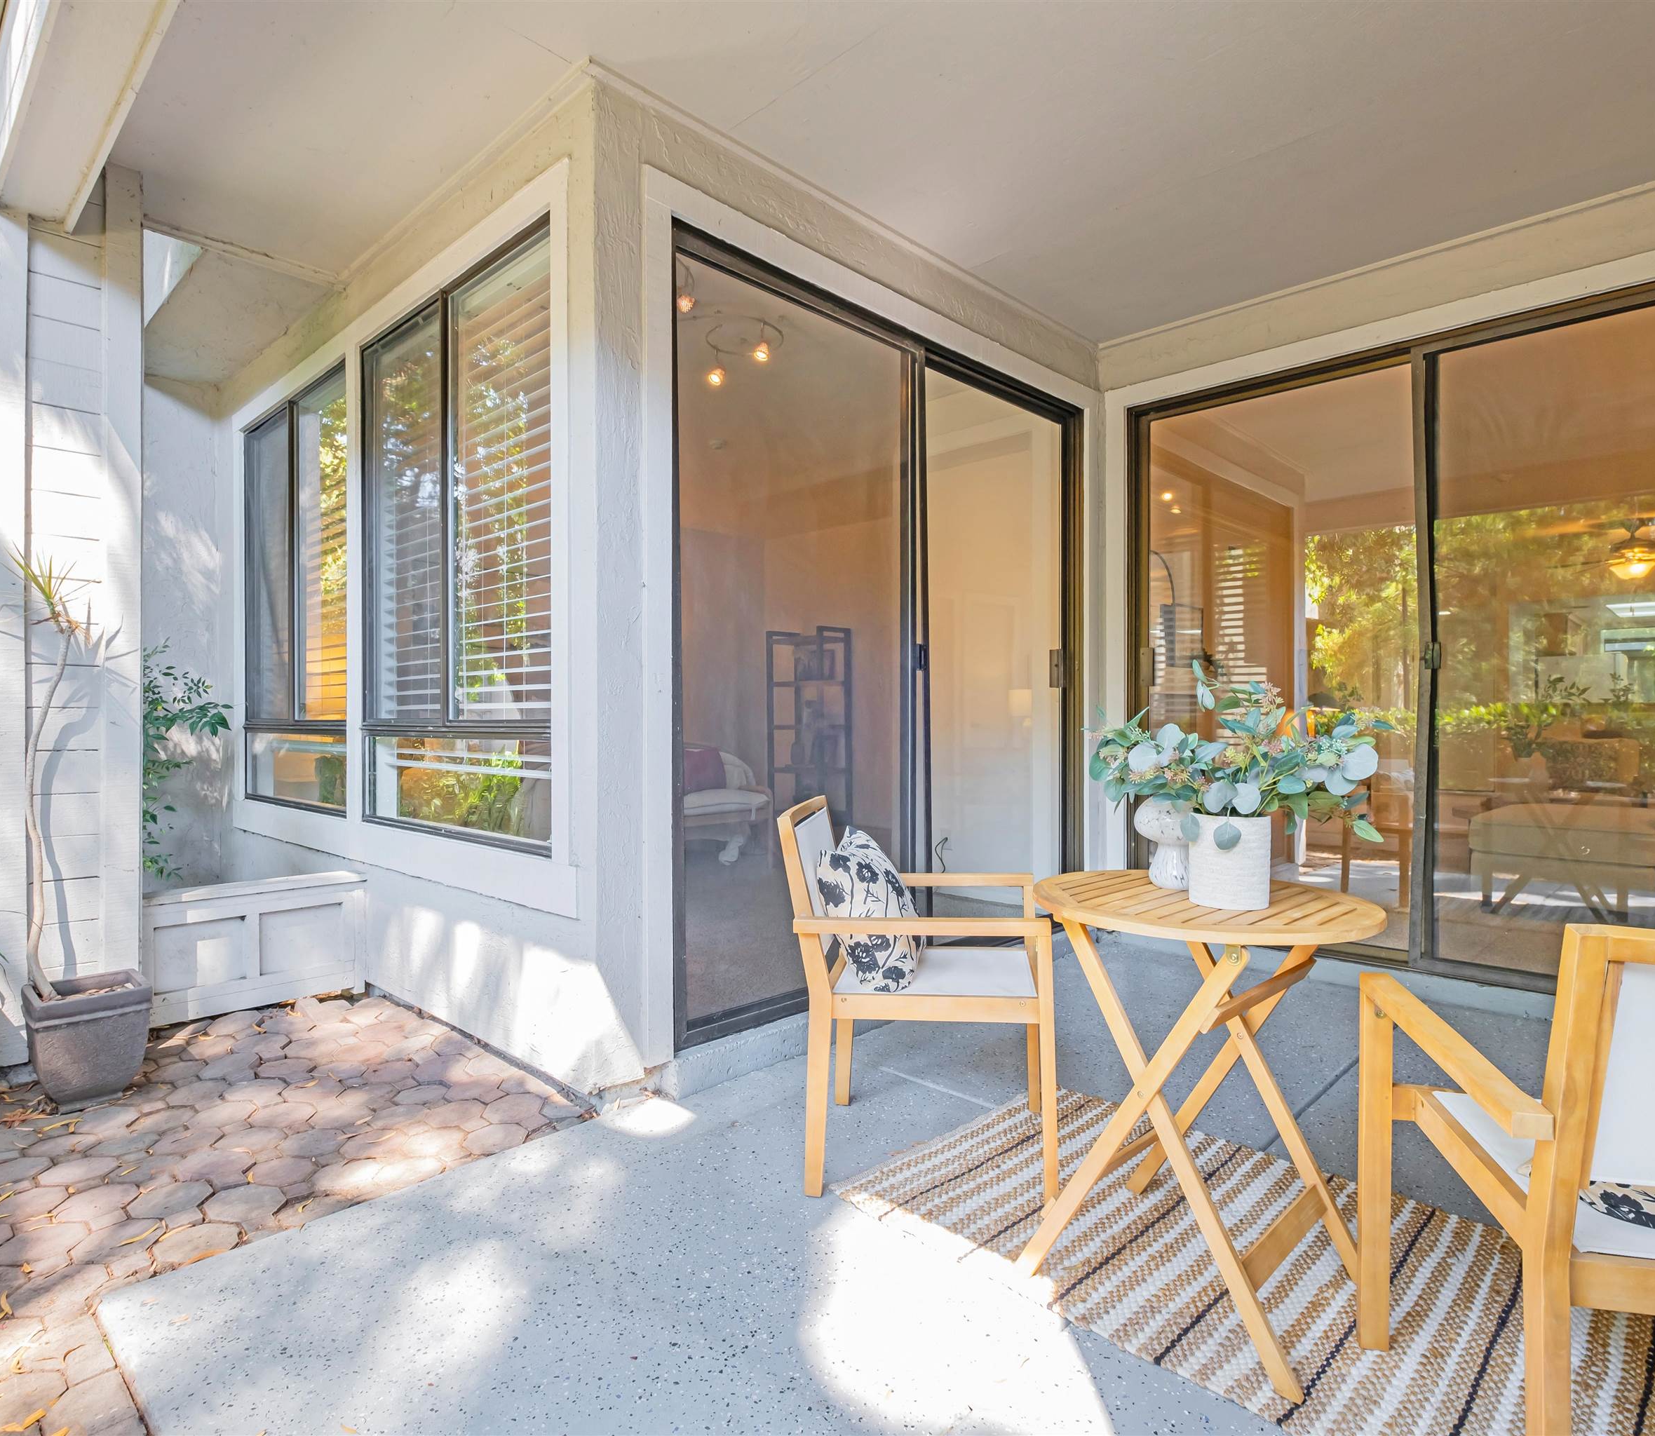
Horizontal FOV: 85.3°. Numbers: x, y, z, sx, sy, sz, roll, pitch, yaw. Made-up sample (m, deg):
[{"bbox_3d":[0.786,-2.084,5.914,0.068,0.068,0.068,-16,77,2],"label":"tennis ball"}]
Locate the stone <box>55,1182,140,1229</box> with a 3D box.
[{"bbox_3d":[-1.500,1.015,1.845,0.145,0.050,0.145,0,0,6],"label":"stone"}]

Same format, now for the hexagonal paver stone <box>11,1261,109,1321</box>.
[{"bbox_3d":[-1.340,1.015,1.560,0.145,0.050,0.145,0,0,6],"label":"hexagonal paver stone"}]

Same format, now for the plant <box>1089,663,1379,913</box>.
[{"bbox_3d":[0.733,0.113,1.600,0.500,0.420,0.400,0,0,12],"label":"plant"}]

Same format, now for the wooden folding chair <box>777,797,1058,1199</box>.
[{"bbox_3d":[0.213,0.597,2.070,0.580,0.800,0.510,0,0,7],"label":"wooden folding chair"}]

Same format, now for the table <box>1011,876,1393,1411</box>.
[{"bbox_3d":[0.655,0.656,1.595,0.575,0.675,0.575,0,0,44],"label":"table"}]

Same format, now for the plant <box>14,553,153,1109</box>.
[{"bbox_3d":[-1.960,0.282,2.385,0.280,1.420,0.280,0,0,-45],"label":"plant"}]

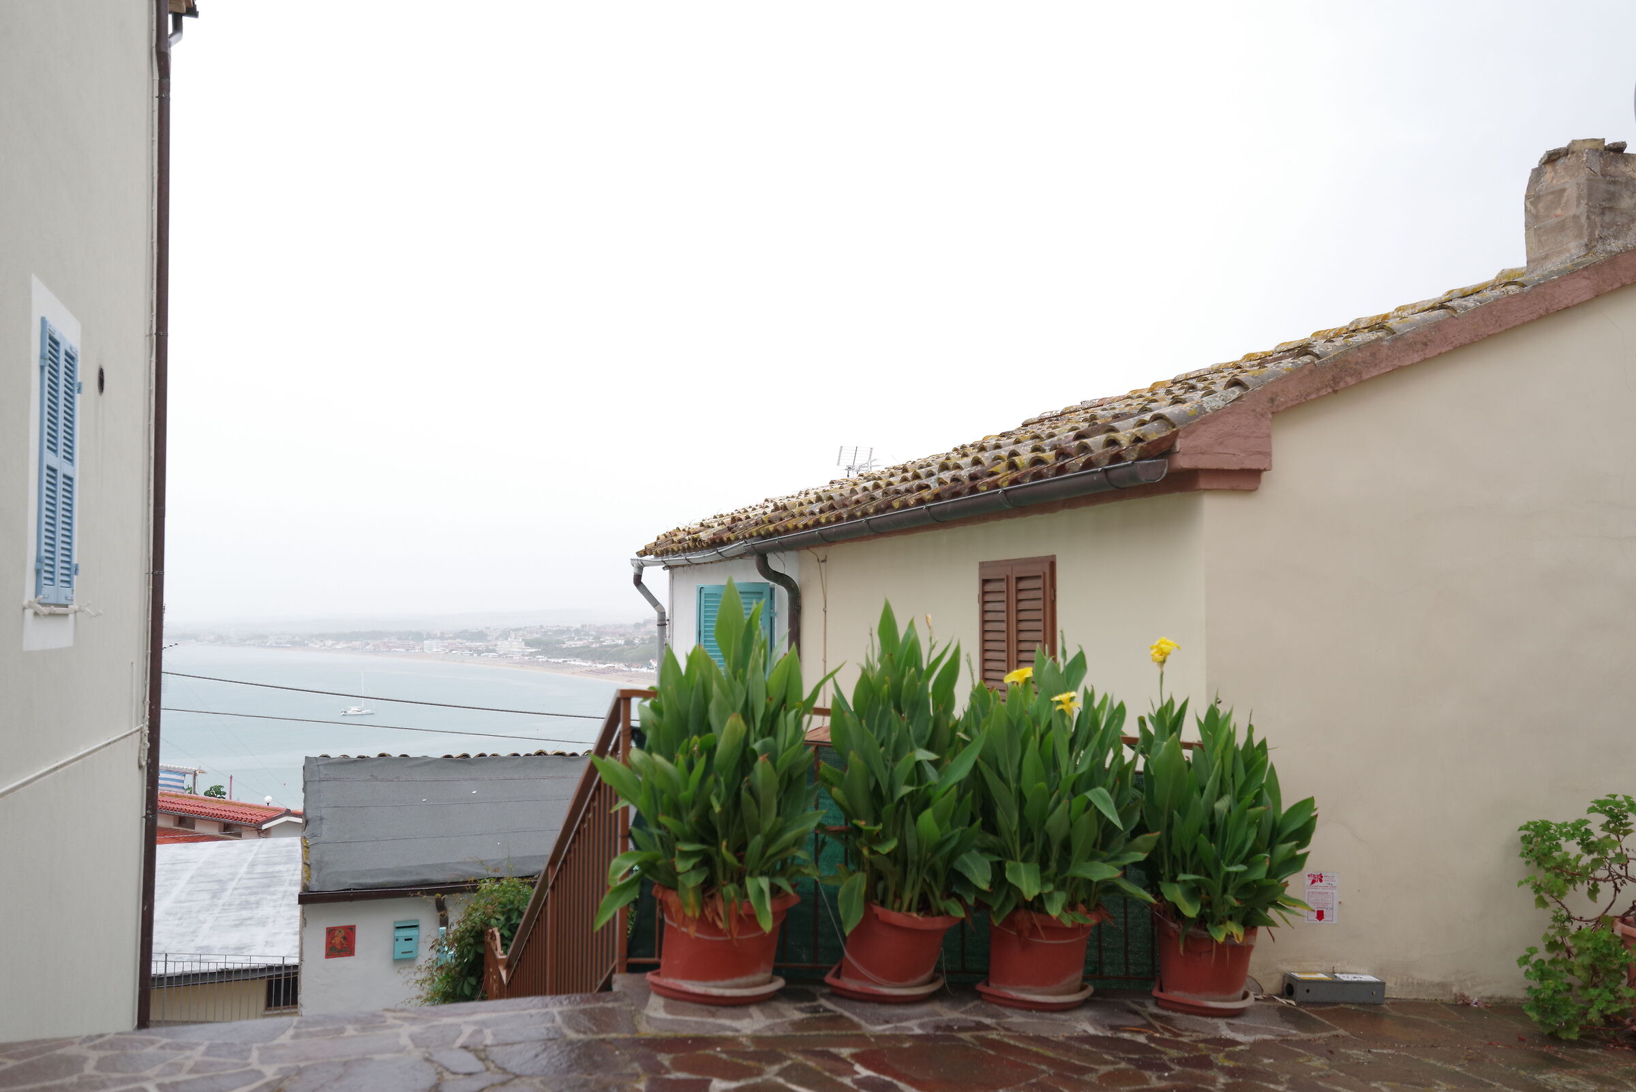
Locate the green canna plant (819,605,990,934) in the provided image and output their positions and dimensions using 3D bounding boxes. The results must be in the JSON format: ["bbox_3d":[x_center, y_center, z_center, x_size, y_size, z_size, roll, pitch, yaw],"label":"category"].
[{"bbox_3d":[0.312,0.792,4.900,0.599,1.165,0.600,0,-3,0],"label":"green canna plant"}]

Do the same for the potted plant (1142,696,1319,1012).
[{"bbox_3d":[1.596,1.162,5.321,0.689,1.229,0.640,1,-3,-17],"label":"potted plant"}]

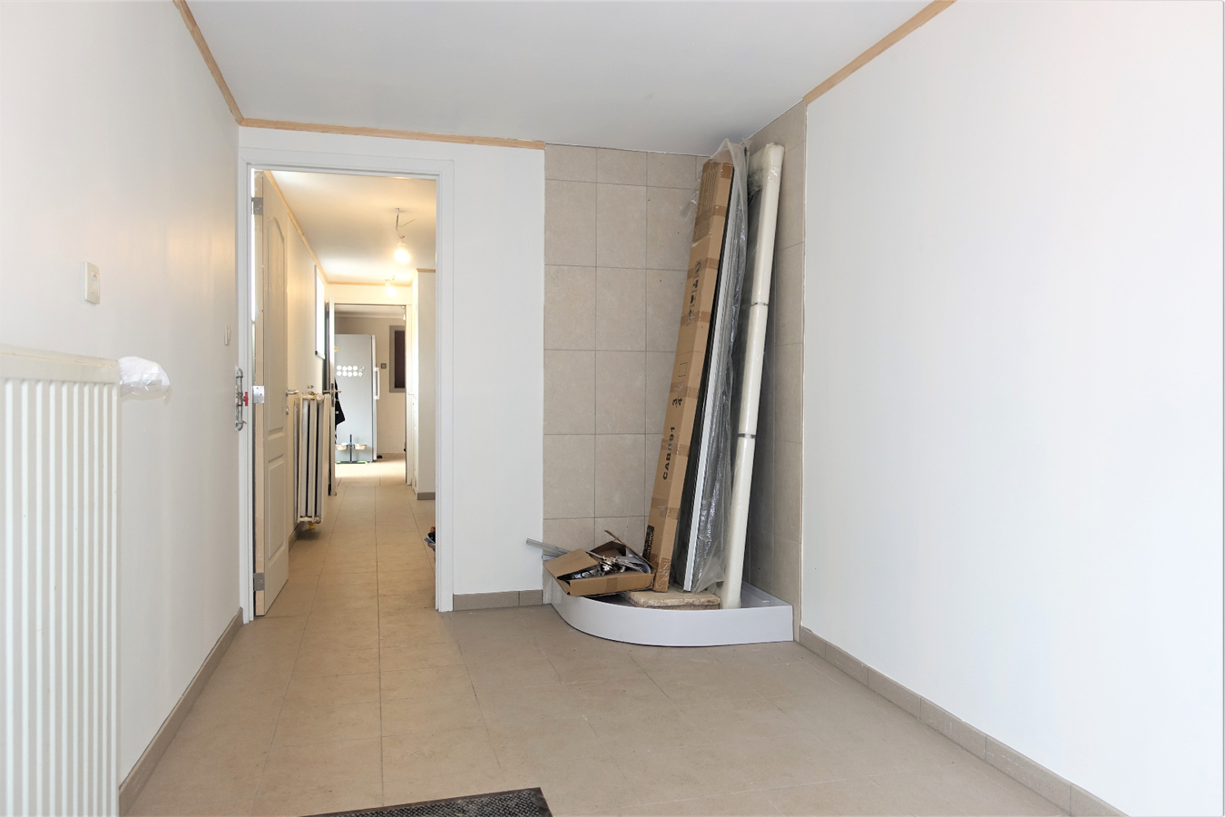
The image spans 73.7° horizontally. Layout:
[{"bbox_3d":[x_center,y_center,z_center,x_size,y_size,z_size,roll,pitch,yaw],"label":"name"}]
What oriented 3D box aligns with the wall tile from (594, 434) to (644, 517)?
[{"bbox_3d":[0.038,0.325,3.952,0.253,0.400,0.010,0,1,-16],"label":"wall tile"}]

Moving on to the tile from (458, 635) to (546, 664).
[{"bbox_3d":[-0.425,0.937,3.149,0.301,0.010,0.286,0,1,-16],"label":"tile"}]

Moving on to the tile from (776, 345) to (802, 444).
[{"bbox_3d":[0.730,-0.062,3.368,0.010,0.400,0.227,0,1,-16],"label":"tile"}]

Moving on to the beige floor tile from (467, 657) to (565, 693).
[{"bbox_3d":[-0.359,0.967,2.959,0.302,0.010,0.300,0,1,-15],"label":"beige floor tile"}]

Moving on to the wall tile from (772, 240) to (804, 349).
[{"bbox_3d":[0.733,-0.462,3.362,0.010,0.400,0.227,0,1,-16],"label":"wall tile"}]

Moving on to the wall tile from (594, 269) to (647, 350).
[{"bbox_3d":[0.044,-0.476,3.952,0.252,0.400,0.012,0,1,-16],"label":"wall tile"}]

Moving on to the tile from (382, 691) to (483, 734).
[{"bbox_3d":[-0.559,0.953,2.535,0.303,0.012,0.288,0,1,-16],"label":"tile"}]

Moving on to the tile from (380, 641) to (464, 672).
[{"bbox_3d":[-0.737,0.961,3.152,0.302,0.010,0.300,0,1,-15],"label":"tile"}]

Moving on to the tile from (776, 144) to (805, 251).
[{"bbox_3d":[0.739,-0.869,3.376,0.010,0.405,0.253,0,1,-16],"label":"tile"}]

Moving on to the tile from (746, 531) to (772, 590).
[{"bbox_3d":[0.663,0.747,3.640,0.010,0.405,0.253,0,1,-16],"label":"tile"}]

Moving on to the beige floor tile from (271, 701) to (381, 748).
[{"bbox_3d":[-0.850,0.952,2.451,0.303,0.012,0.288,0,1,-16],"label":"beige floor tile"}]

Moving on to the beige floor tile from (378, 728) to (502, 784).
[{"bbox_3d":[-0.479,0.949,2.242,0.301,0.010,0.286,0,1,-16],"label":"beige floor tile"}]

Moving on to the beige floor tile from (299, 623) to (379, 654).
[{"bbox_3d":[-1.114,0.954,3.346,0.302,0.010,0.300,0,1,-15],"label":"beige floor tile"}]

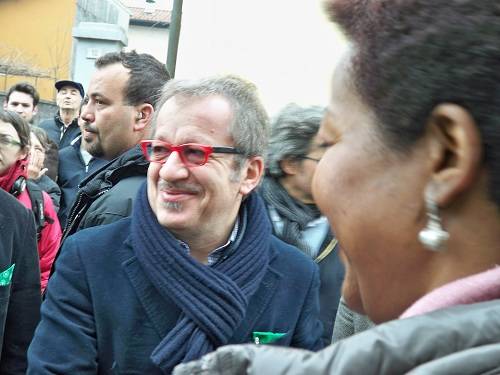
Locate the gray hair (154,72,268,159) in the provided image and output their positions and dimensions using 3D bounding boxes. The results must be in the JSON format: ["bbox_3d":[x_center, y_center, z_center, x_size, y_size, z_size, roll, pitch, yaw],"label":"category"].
[{"bbox_3d":[-0.056,-0.100,1.086,0.170,0.165,0.200,8,5,33],"label":"gray hair"}]

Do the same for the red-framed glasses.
[{"bbox_3d":[-0.076,-0.048,1.061,0.140,0.045,0.142,8,5,33],"label":"red-framed glasses"}]

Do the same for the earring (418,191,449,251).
[{"bbox_3d":[0.117,0.021,0.420,0.019,0.037,0.019,6,7,37],"label":"earring"}]

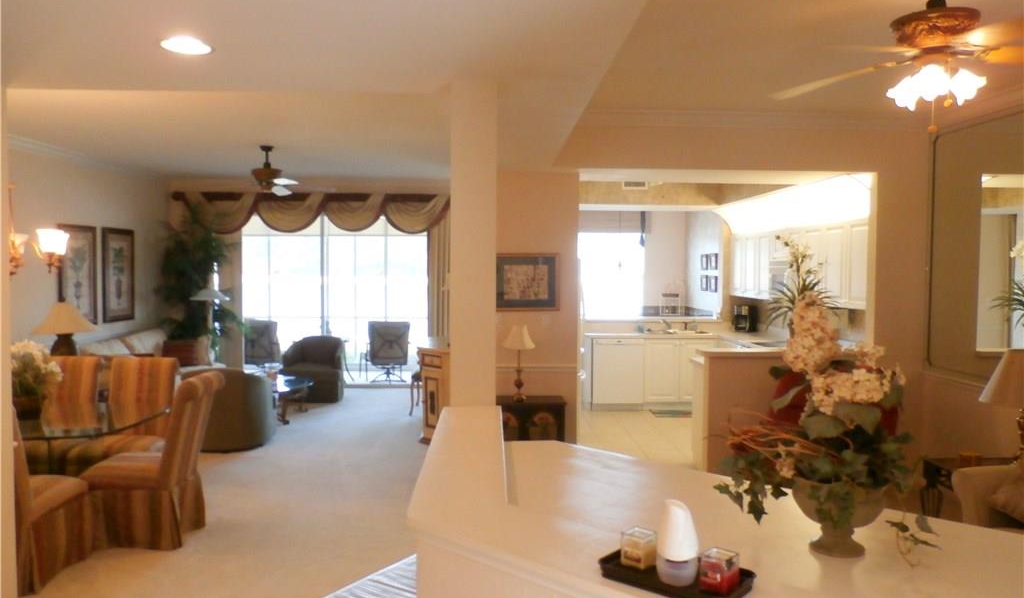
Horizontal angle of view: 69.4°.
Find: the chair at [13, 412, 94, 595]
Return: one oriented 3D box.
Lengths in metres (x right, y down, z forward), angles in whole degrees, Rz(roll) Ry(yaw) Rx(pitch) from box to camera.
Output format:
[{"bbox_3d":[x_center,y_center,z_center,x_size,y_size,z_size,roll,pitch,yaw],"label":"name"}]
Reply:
[{"bbox_3d":[-2.585,0.965,3.856,0.480,0.980,0.640,0,2,-3],"label":"chair"}]

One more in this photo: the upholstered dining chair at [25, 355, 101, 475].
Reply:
[{"bbox_3d":[-3.205,0.912,5.285,0.470,0.980,0.640,0,2,-18],"label":"upholstered dining chair"}]

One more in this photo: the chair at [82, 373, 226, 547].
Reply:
[{"bbox_3d":[-2.235,0.997,4.695,0.700,1.010,0.470,0,2,-2],"label":"chair"}]

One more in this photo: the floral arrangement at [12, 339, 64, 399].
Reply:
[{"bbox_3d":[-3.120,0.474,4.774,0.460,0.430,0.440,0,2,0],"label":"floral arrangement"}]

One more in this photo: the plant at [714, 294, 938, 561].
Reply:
[{"bbox_3d":[0.604,0.233,1.459,0.420,0.500,0.340,0,2,0],"label":"plant"}]

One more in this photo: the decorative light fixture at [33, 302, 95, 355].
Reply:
[{"bbox_3d":[-4.220,0.393,6.972,0.580,0.740,0.580,0,2,0],"label":"decorative light fixture"}]

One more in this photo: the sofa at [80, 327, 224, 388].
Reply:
[{"bbox_3d":[-4.054,0.846,8.235,0.970,0.900,2.200,0,2,1],"label":"sofa"}]

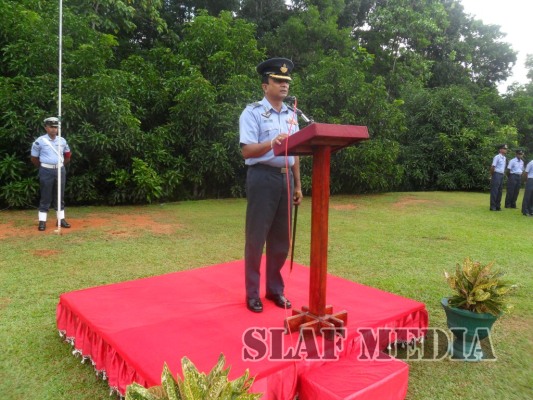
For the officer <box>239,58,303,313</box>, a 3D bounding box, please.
[{"bbox_3d":[0.022,-0.094,2.979,0.500,1.780,0.400,-5,11,-44],"label":"officer"}]

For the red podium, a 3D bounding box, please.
[{"bbox_3d":[0.339,0.185,2.687,0.480,1.312,0.370,-4,9,-37],"label":"red podium"}]

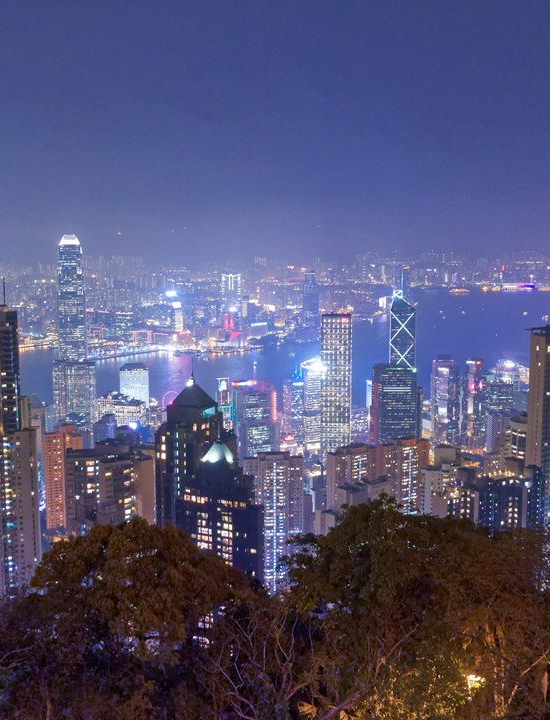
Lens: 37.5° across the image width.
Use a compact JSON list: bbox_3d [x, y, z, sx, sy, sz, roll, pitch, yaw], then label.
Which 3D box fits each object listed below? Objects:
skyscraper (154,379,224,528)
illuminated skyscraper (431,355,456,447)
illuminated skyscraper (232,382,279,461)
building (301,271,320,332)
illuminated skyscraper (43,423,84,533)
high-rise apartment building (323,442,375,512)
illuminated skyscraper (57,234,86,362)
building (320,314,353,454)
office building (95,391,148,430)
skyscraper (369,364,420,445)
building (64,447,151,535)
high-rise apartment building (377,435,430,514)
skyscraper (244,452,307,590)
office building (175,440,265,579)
[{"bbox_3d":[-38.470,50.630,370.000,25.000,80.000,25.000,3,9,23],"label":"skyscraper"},{"bbox_3d":[317.440,88.980,1520.330,38.000,187.000,38.000,2,9,14],"label":"illuminated skyscraper"},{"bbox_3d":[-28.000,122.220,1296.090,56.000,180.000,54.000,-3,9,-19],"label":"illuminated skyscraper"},{"bbox_3d":[154.220,-242.480,3457.380,44.000,278.000,54.000,6,10,35],"label":"building"},{"bbox_3d":[-194.370,111.290,745.000,25.000,102.000,25.000,-8,11,-43],"label":"illuminated skyscraper"},{"bbox_3d":[63.170,111.660,690.000,31.000,74.000,31.000,-6,10,-34],"label":"high-rise apartment building"},{"bbox_3d":[-408.370,-42.360,1632.600,53.000,412.000,53.000,-2,9,-16],"label":"illuminated skyscraper"},{"bbox_3d":[95.680,67.740,1269.020,46.000,281.000,46.000,1,8,9],"label":"building"},{"bbox_3d":[-239.210,88.770,1265.000,64.000,66.000,45.000,2,9,16],"label":"office building"},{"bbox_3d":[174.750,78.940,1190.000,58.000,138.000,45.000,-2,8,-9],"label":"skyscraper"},{"bbox_3d":[-88.660,82.670,432.280,43.000,80.000,28.000,-2,9,-15],"label":"building"},{"bbox_3d":[111.420,112.550,710.000,33.000,82.000,33.000,-6,10,-34],"label":"high-rise apartment building"},{"bbox_3d":[-0.010,136.990,681.030,48.000,121.000,30.000,0,8,0],"label":"skyscraper"},{"bbox_3d":[-24.120,87.700,357.330,31.000,108.000,27.000,4,9,29],"label":"office building"}]

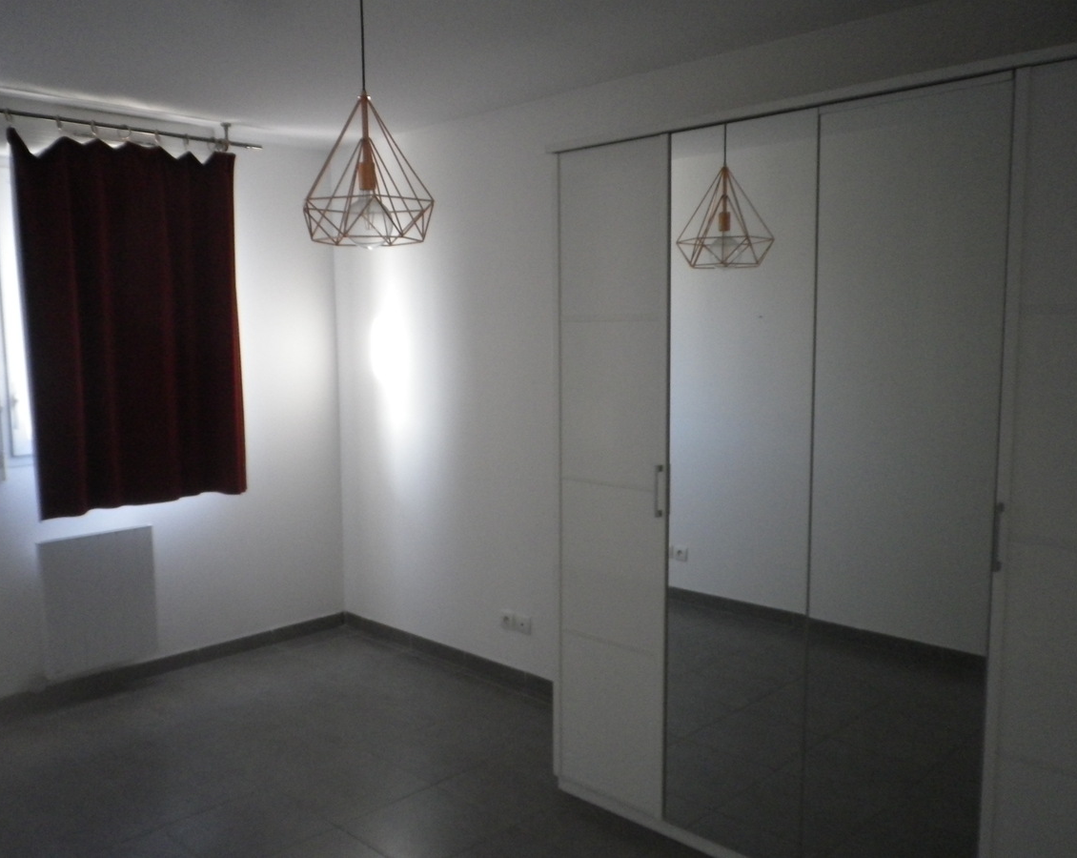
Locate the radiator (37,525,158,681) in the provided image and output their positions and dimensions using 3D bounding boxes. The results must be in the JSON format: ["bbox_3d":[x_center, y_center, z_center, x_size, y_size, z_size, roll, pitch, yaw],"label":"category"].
[{"bbox_3d":[-1.922,0.751,4.055,0.082,0.594,0.461,5,8,43],"label":"radiator"}]

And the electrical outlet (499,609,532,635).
[{"bbox_3d":[-0.106,0.866,4.130,0.190,0.085,0.012,5,8,43],"label":"electrical outlet"}]

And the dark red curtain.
[{"bbox_3d":[-1.727,-0.442,4.030,0.095,1.571,0.940,5,8,43],"label":"dark red curtain"}]

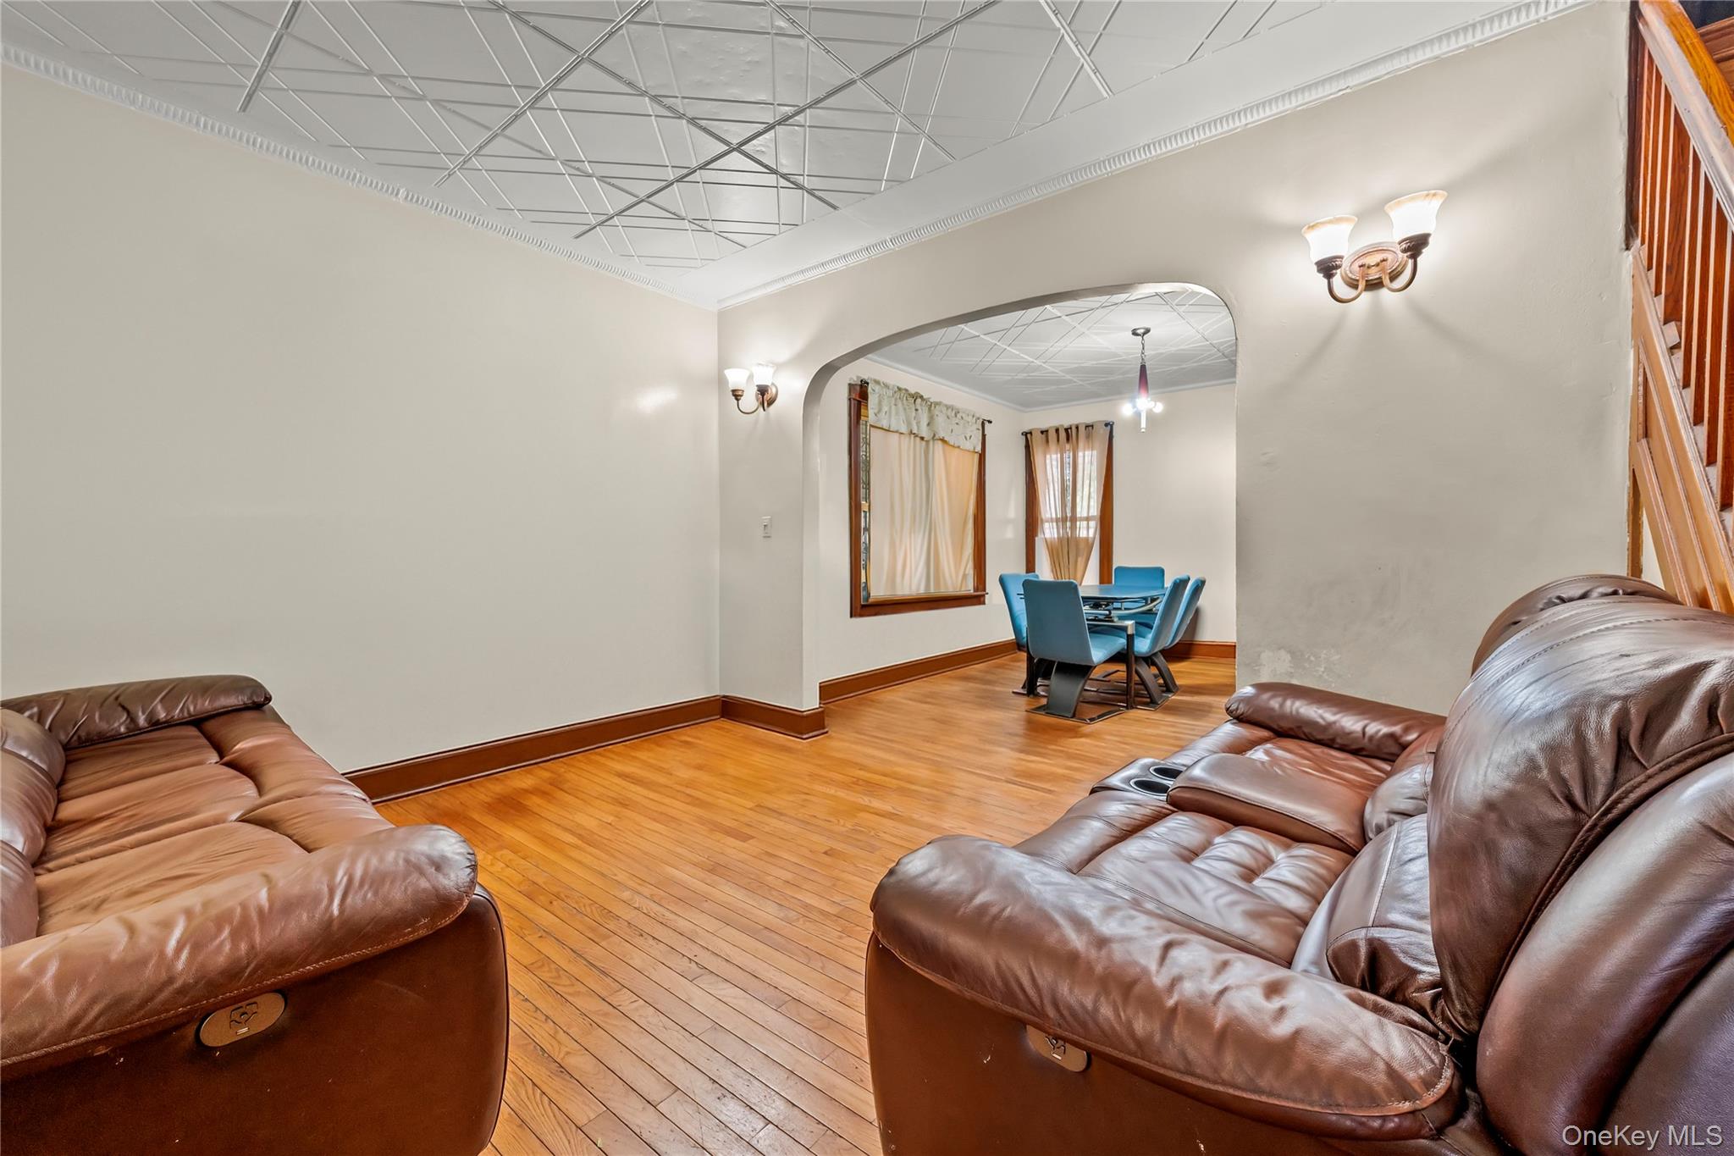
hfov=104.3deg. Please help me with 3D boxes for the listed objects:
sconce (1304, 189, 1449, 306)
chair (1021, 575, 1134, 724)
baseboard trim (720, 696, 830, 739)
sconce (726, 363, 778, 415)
[{"bbox_3d":[1.596,-1.016,2.133,0.361,0.248,0.221,1,3,38],"label":"sconce"},{"bbox_3d":[1.371,0.443,4.441,0.613,0.887,0.462,-2,3,-42],"label":"chair"},{"bbox_3d":[-0.598,0.836,4.168,0.802,0.150,0.210,1,3,38],"label":"baseboard trim"},{"bbox_3d":[-0.639,-1.077,3.896,0.361,0.248,0.221,1,3,38],"label":"sconce"}]

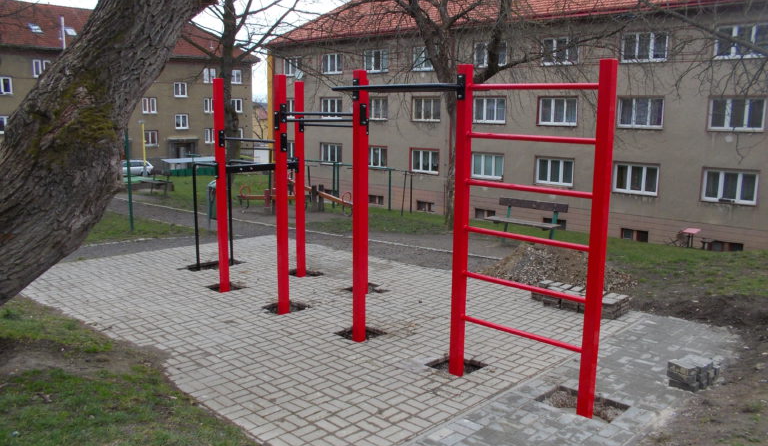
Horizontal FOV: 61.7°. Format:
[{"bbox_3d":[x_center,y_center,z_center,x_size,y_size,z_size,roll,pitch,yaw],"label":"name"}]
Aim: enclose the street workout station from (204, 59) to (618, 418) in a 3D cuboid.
[{"bbox_3d":[-0.158,-0.234,6.951,5.710,2.672,1.570,10,13,42],"label":"street workout station"}]

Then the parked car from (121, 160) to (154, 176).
[{"bbox_3d":[-21.351,-4.335,52.823,4.200,1.480,1.750,-8,13,-41],"label":"parked car"}]

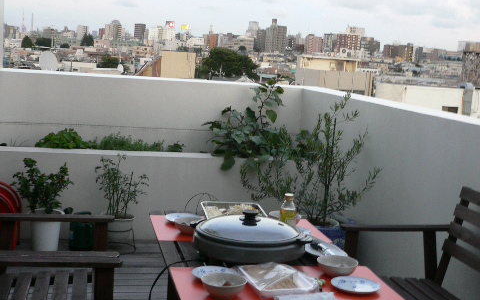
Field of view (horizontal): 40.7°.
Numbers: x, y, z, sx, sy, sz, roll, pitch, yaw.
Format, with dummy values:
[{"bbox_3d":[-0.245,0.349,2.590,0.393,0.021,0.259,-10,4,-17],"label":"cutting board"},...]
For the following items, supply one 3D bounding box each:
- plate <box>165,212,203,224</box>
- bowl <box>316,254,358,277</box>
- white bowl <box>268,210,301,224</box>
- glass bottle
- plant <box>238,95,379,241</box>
[{"bbox_3d":[-0.263,0.324,3.025,0.170,0.022,0.170,4,9,-1],"label":"plate"},{"bbox_3d":[0.366,0.442,2.427,0.154,0.053,0.154,4,9,0],"label":"bowl"},{"bbox_3d":[0.211,0.335,3.030,0.150,0.056,0.150,4,9,0],"label":"white bowl"},{"bbox_3d":[0.218,0.291,2.853,0.070,0.200,0.070,4,9,0],"label":"glass bottle"},{"bbox_3d":[0.464,0.259,4.282,0.900,1.240,0.800,4,9,0],"label":"plant"}]

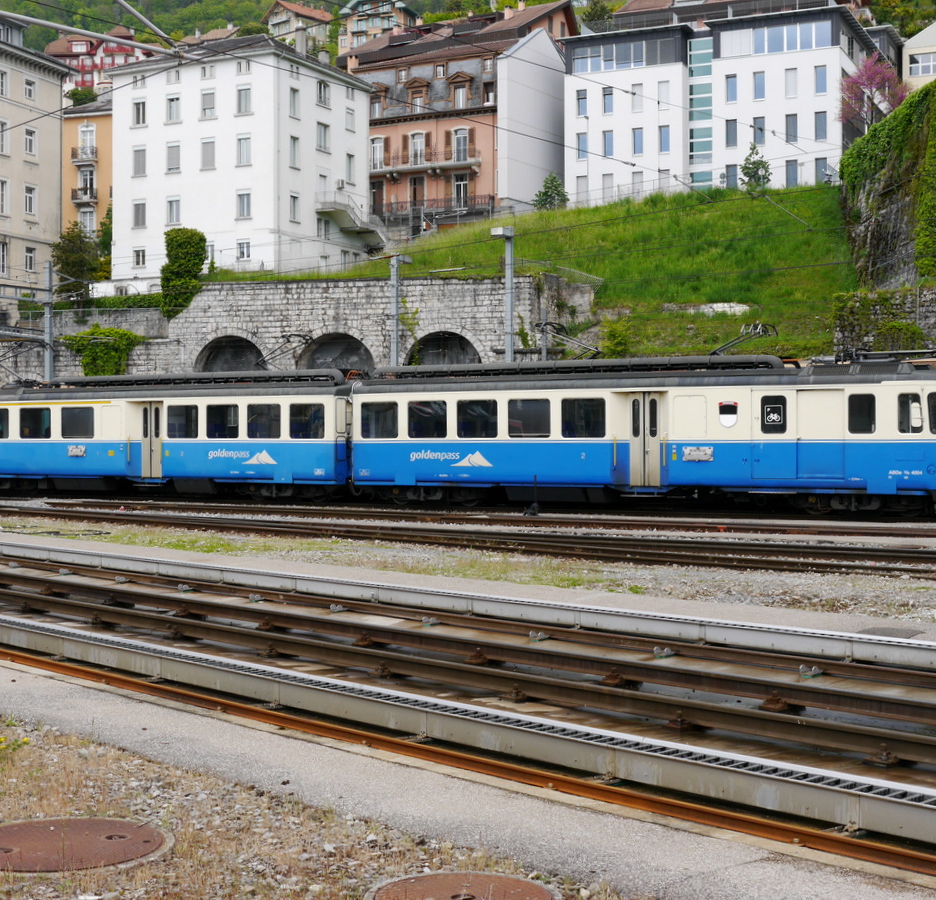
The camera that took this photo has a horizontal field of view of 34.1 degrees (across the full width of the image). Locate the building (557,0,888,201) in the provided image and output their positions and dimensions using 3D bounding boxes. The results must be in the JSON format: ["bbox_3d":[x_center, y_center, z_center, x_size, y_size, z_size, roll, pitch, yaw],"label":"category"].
[{"bbox_3d":[20.100,-24.100,116.200,20.500,12.800,18.500,0,0,24],"label":"building"}]

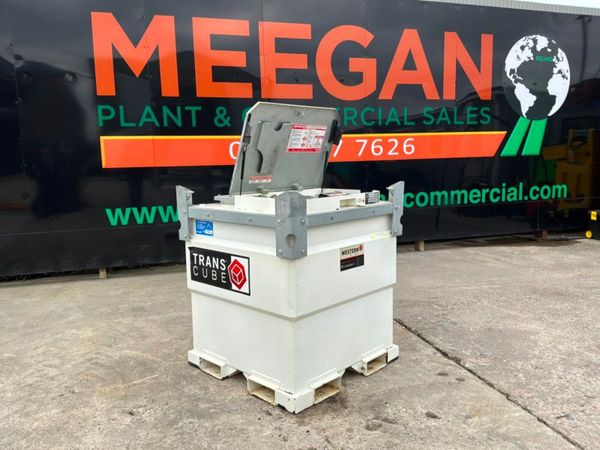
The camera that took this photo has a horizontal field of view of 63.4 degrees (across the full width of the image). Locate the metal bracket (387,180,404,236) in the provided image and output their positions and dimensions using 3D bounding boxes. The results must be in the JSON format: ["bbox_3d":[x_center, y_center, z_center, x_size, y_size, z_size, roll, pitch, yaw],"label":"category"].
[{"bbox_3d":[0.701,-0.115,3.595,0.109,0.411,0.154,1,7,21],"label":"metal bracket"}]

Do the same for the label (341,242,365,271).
[{"bbox_3d":[0.355,0.215,3.242,0.010,0.151,0.258,5,9,44],"label":"label"}]

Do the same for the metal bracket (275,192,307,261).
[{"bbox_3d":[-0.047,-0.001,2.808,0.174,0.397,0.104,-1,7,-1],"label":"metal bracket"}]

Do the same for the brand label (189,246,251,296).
[{"bbox_3d":[-0.565,0.312,3.344,0.679,0.248,0.010,5,9,44],"label":"brand label"}]

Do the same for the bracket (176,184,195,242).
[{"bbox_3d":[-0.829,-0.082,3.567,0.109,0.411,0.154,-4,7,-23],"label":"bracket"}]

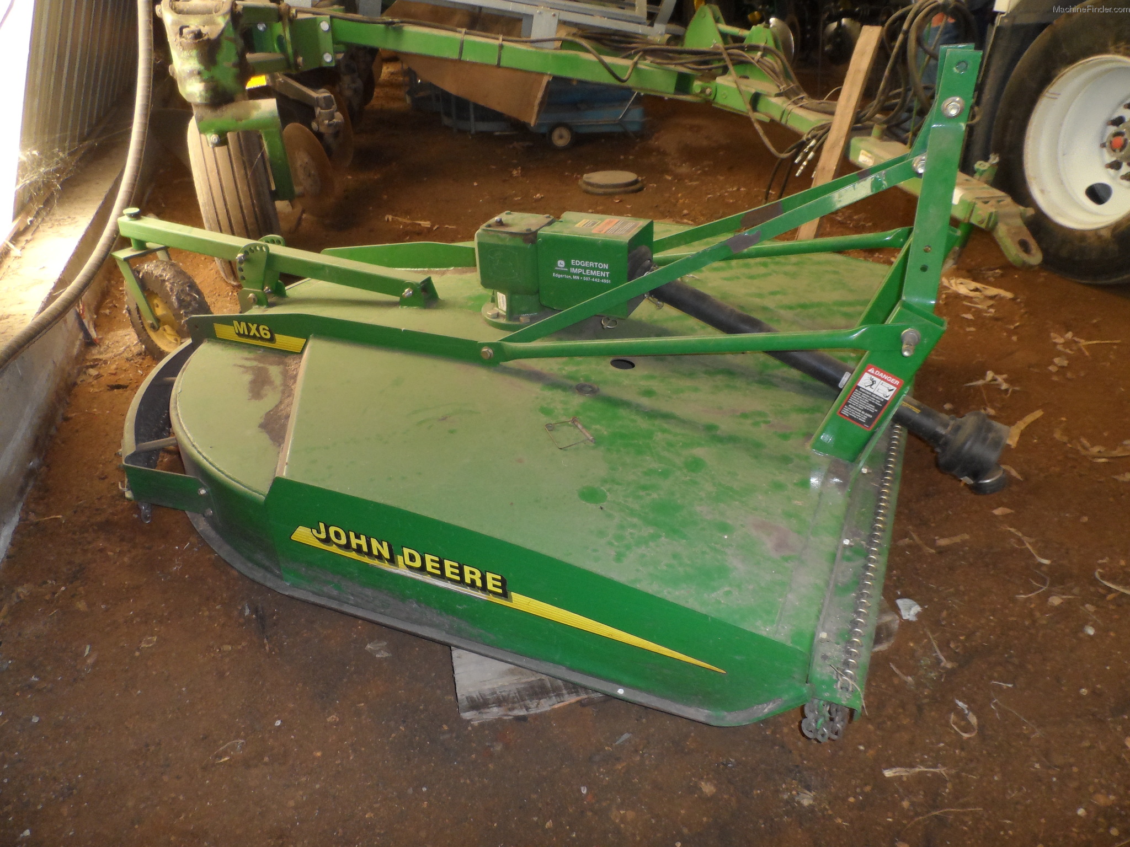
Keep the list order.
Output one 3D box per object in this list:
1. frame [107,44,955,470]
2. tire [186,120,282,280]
[{"bbox_3d":[-0.368,-0.635,2.242,2.720,0.800,0.690,11,33,22],"label":"frame"},{"bbox_3d":[-1.492,-1.024,3.610,0.272,0.765,0.765,-12,31,-15],"label":"tire"}]

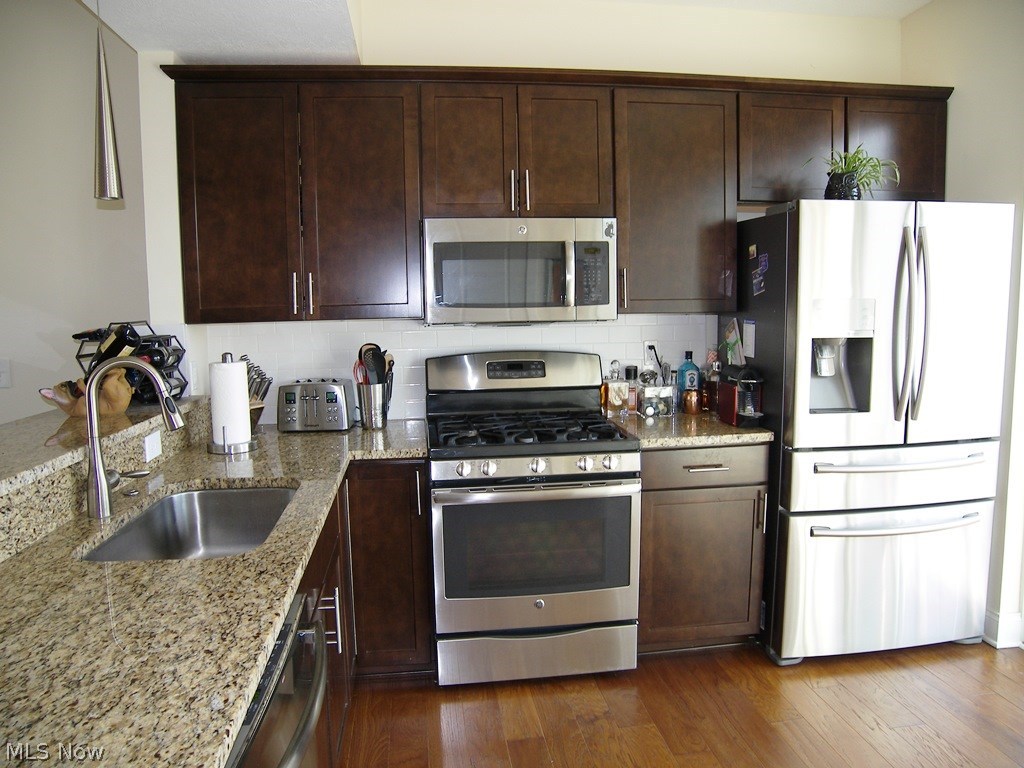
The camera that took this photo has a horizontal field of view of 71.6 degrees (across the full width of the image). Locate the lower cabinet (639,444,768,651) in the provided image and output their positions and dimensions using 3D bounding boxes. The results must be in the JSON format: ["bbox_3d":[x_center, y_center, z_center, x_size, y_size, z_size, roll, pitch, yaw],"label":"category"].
[{"bbox_3d":[0.689,0.622,3.019,0.525,0.880,0.627,-2,7,-7],"label":"lower cabinet"}]

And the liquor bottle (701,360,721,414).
[{"bbox_3d":[0.909,0.010,3.239,0.082,0.229,0.075,-2,7,-7],"label":"liquor bottle"}]

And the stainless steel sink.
[{"bbox_3d":[-0.749,0.440,1.762,0.404,0.210,0.655,-2,7,-7],"label":"stainless steel sink"}]

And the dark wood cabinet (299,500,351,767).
[{"bbox_3d":[-0.774,0.777,1.815,0.610,0.880,0.895,-2,7,-7],"label":"dark wood cabinet"}]

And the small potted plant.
[{"bbox_3d":[1.331,-0.782,2.712,0.320,0.268,0.260,-2,7,-7],"label":"small potted plant"}]

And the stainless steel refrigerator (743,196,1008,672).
[{"bbox_3d":[1.414,0.168,2.947,0.908,1.775,0.770,-2,7,-7],"label":"stainless steel refrigerator"}]

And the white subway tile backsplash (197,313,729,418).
[{"bbox_3d":[-0.167,-0.075,3.144,2.275,0.452,0.015,-2,7,-7],"label":"white subway tile backsplash"}]

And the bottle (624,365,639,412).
[{"bbox_3d":[0.537,0.025,3.190,0.056,0.212,0.056,-2,7,-7],"label":"bottle"}]

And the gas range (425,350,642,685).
[{"bbox_3d":[0.058,0.492,2.863,0.756,1.203,0.695,-2,7,-7],"label":"gas range"}]

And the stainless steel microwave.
[{"bbox_3d":[0.021,-0.461,2.931,0.756,0.407,0.395,-2,7,-7],"label":"stainless steel microwave"}]

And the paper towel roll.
[{"bbox_3d":[-0.996,0.073,2.521,0.140,0.300,0.140,-2,7,-7],"label":"paper towel roll"}]

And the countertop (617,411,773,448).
[{"bbox_3d":[0.685,0.173,2.953,0.531,0.034,0.642,-2,7,-7],"label":"countertop"}]

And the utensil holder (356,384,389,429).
[{"bbox_3d":[-0.575,0.090,2.929,0.128,0.182,0.128,-2,7,-7],"label":"utensil holder"}]

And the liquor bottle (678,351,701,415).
[{"bbox_3d":[0.808,-0.011,3.236,0.091,0.275,0.076,-2,7,-7],"label":"liquor bottle"}]

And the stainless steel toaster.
[{"bbox_3d":[-0.816,0.085,2.957,0.286,0.197,0.245,-1,7,-4],"label":"stainless steel toaster"}]

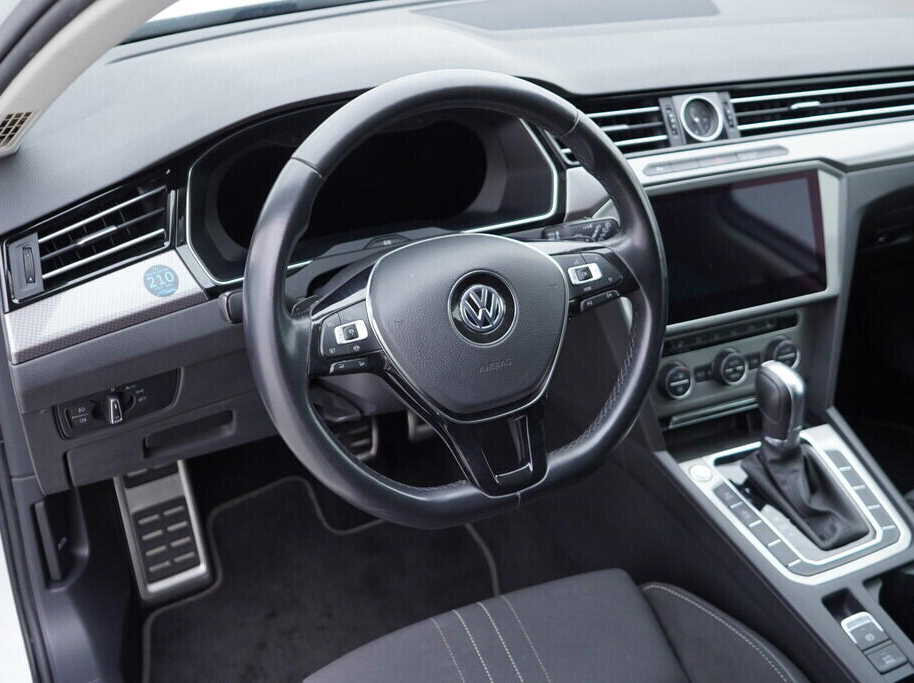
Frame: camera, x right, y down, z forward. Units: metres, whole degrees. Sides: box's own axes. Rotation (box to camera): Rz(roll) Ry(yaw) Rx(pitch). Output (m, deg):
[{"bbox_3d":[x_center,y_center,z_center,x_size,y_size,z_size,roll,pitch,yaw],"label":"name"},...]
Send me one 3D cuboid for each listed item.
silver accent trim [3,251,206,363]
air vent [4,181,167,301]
[{"bbox_3d":[-0.271,-0.025,0.785,0.165,0.048,0.025,-27,3,-42],"label":"silver accent trim"},{"bbox_3d":[-0.287,-0.078,0.800,0.035,0.052,0.152,3,25,45],"label":"air vent"}]

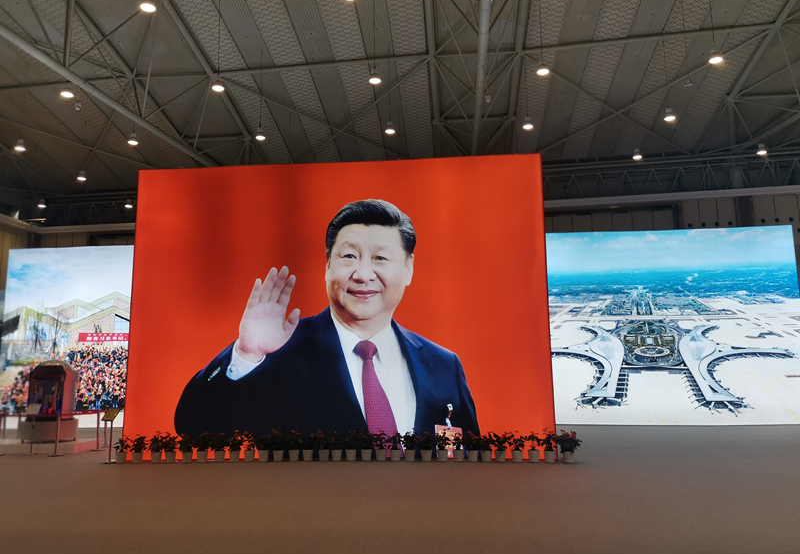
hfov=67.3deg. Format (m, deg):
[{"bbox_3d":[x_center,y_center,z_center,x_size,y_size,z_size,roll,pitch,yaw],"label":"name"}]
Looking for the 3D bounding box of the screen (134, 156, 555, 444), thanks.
[{"bbox_3d":[-1.309,0.601,12.263,8.457,5.990,0.450,-1,-9,5],"label":"screen"}]

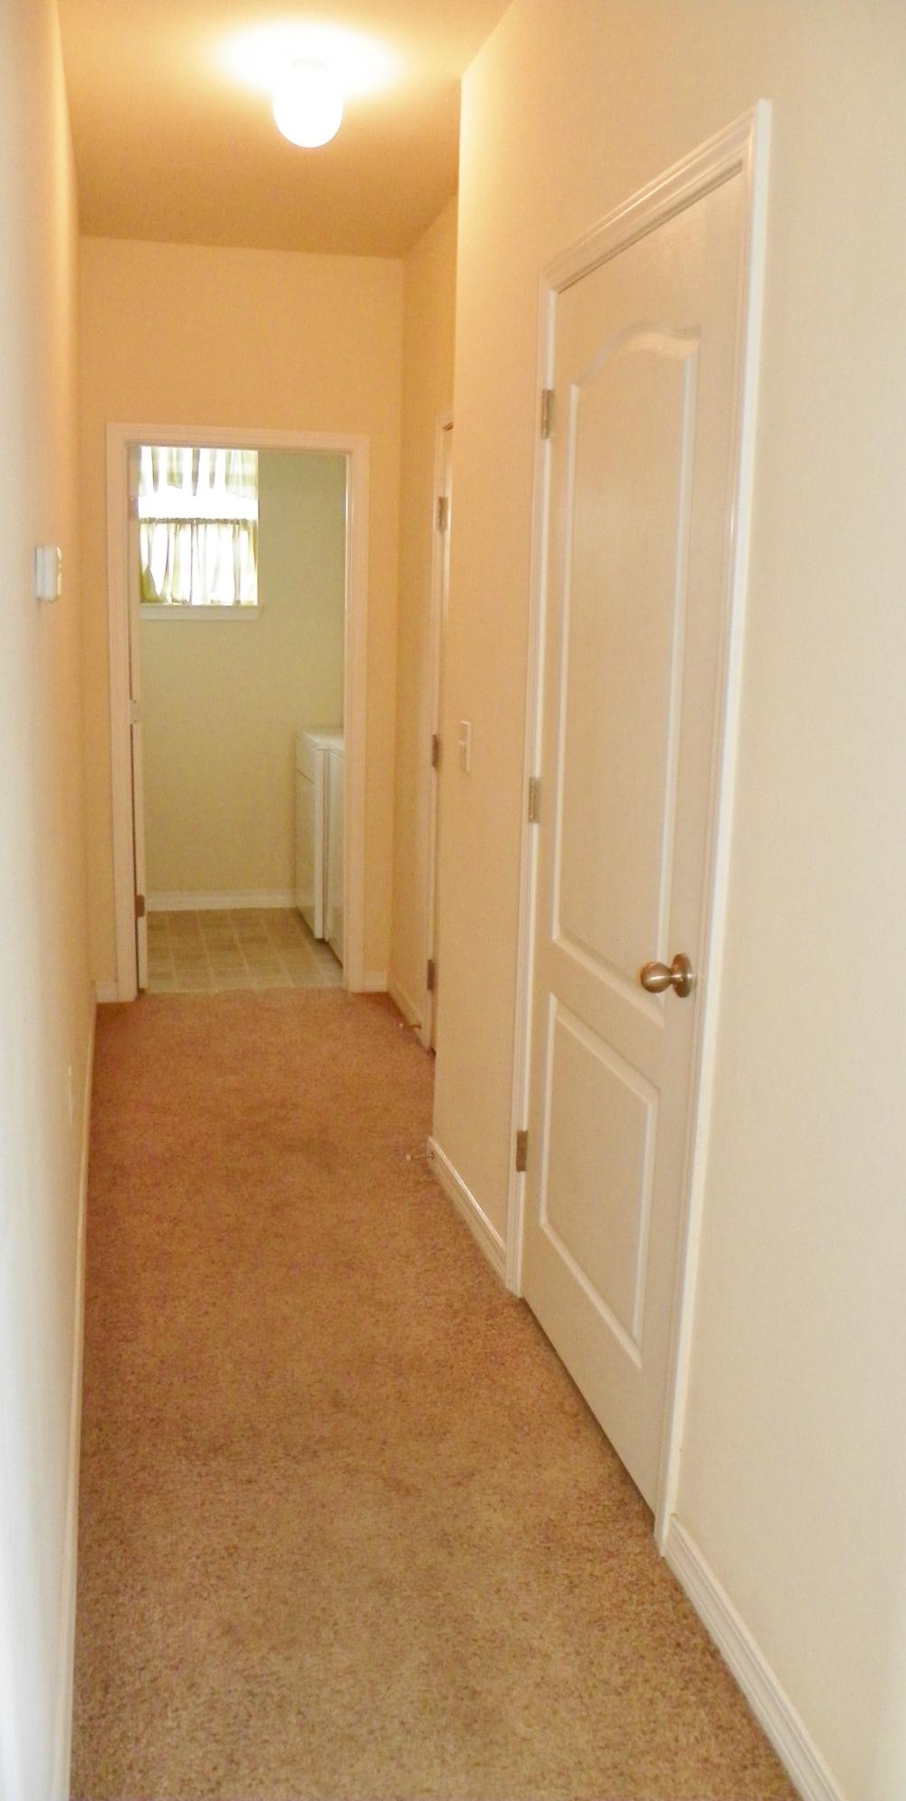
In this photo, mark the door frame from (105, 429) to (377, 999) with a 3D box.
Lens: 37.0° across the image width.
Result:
[{"bbox_3d":[-0.807,-0.670,5.151,0.948,2.121,0.120,-1,12,-14],"label":"door frame"}]

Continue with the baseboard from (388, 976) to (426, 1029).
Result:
[{"bbox_3d":[-0.188,0.394,5.134,0.015,0.080,0.640,-1,12,-14],"label":"baseboard"}]

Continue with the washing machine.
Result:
[{"bbox_3d":[-0.371,-0.360,6.549,0.690,0.980,0.680,-1,12,-14],"label":"washing machine"}]

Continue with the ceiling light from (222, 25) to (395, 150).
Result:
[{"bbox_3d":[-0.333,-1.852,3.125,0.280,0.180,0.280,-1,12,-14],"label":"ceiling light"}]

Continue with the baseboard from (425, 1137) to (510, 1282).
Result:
[{"bbox_3d":[0.032,0.757,3.391,0.015,0.080,0.741,-1,12,-14],"label":"baseboard"}]

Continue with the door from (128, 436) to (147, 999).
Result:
[{"bbox_3d":[-1.288,-0.721,5.508,0.037,2.030,0.800,-1,12,-14],"label":"door"}]

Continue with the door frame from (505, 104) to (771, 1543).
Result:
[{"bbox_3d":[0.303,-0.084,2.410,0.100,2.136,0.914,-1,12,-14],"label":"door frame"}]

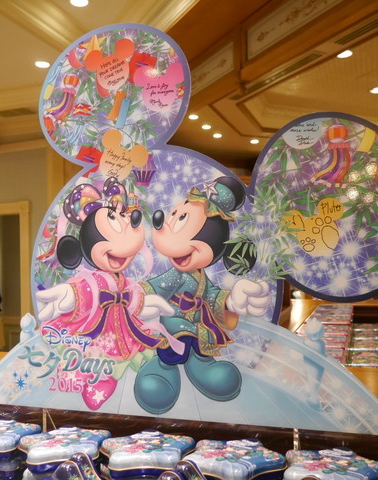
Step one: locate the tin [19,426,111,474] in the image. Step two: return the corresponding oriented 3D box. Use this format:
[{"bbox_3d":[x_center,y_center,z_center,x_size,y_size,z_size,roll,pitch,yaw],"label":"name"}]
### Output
[{"bbox_3d":[-0.240,0.401,1.008,0.176,0.043,0.160,-1,-2,-12],"label":"tin"}]

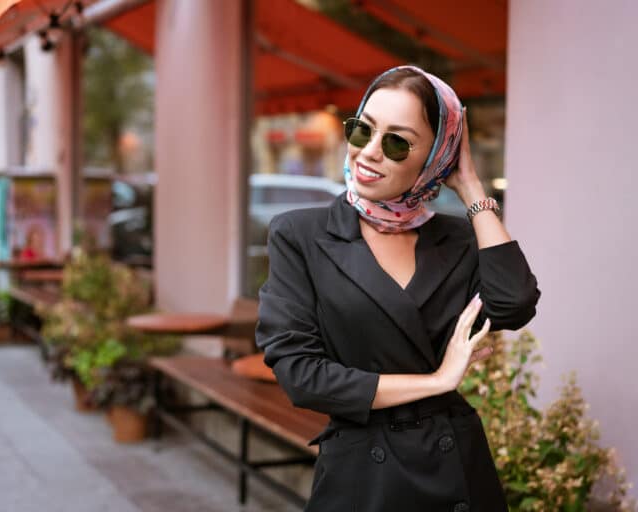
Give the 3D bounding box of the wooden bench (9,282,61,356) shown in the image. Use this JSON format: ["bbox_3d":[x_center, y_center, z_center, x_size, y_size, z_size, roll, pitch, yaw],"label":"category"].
[{"bbox_3d":[-1.897,0.579,8.817,0.400,0.430,2.200,-2,6,-25],"label":"wooden bench"}]

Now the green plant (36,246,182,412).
[{"bbox_3d":[-1.223,0.423,6.850,0.650,0.870,0.730,-2,6,-25],"label":"green plant"}]

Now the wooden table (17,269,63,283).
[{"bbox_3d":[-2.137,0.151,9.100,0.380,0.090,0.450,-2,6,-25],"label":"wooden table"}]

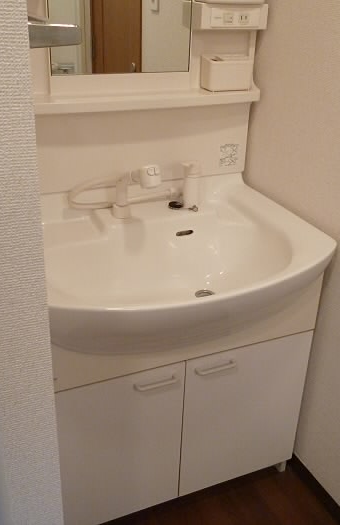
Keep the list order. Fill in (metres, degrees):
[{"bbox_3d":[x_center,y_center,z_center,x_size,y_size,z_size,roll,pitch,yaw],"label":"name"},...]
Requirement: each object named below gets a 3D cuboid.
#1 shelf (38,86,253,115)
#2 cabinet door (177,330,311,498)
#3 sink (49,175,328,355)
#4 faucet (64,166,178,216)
[{"bbox_3d":[-0.115,-0.418,1.454,0.746,0.029,0.116,-10,28,-22],"label":"shelf"},{"bbox_3d":[0.197,0.404,1.521,0.370,0.449,0.022,-10,28,-22],"label":"cabinet door"},{"bbox_3d":[-0.004,-0.005,1.354,0.760,0.202,0.591,-10,28,-22],"label":"sink"},{"bbox_3d":[-0.090,-0.190,1.429,0.295,0.143,0.187,-15,31,-31],"label":"faucet"}]

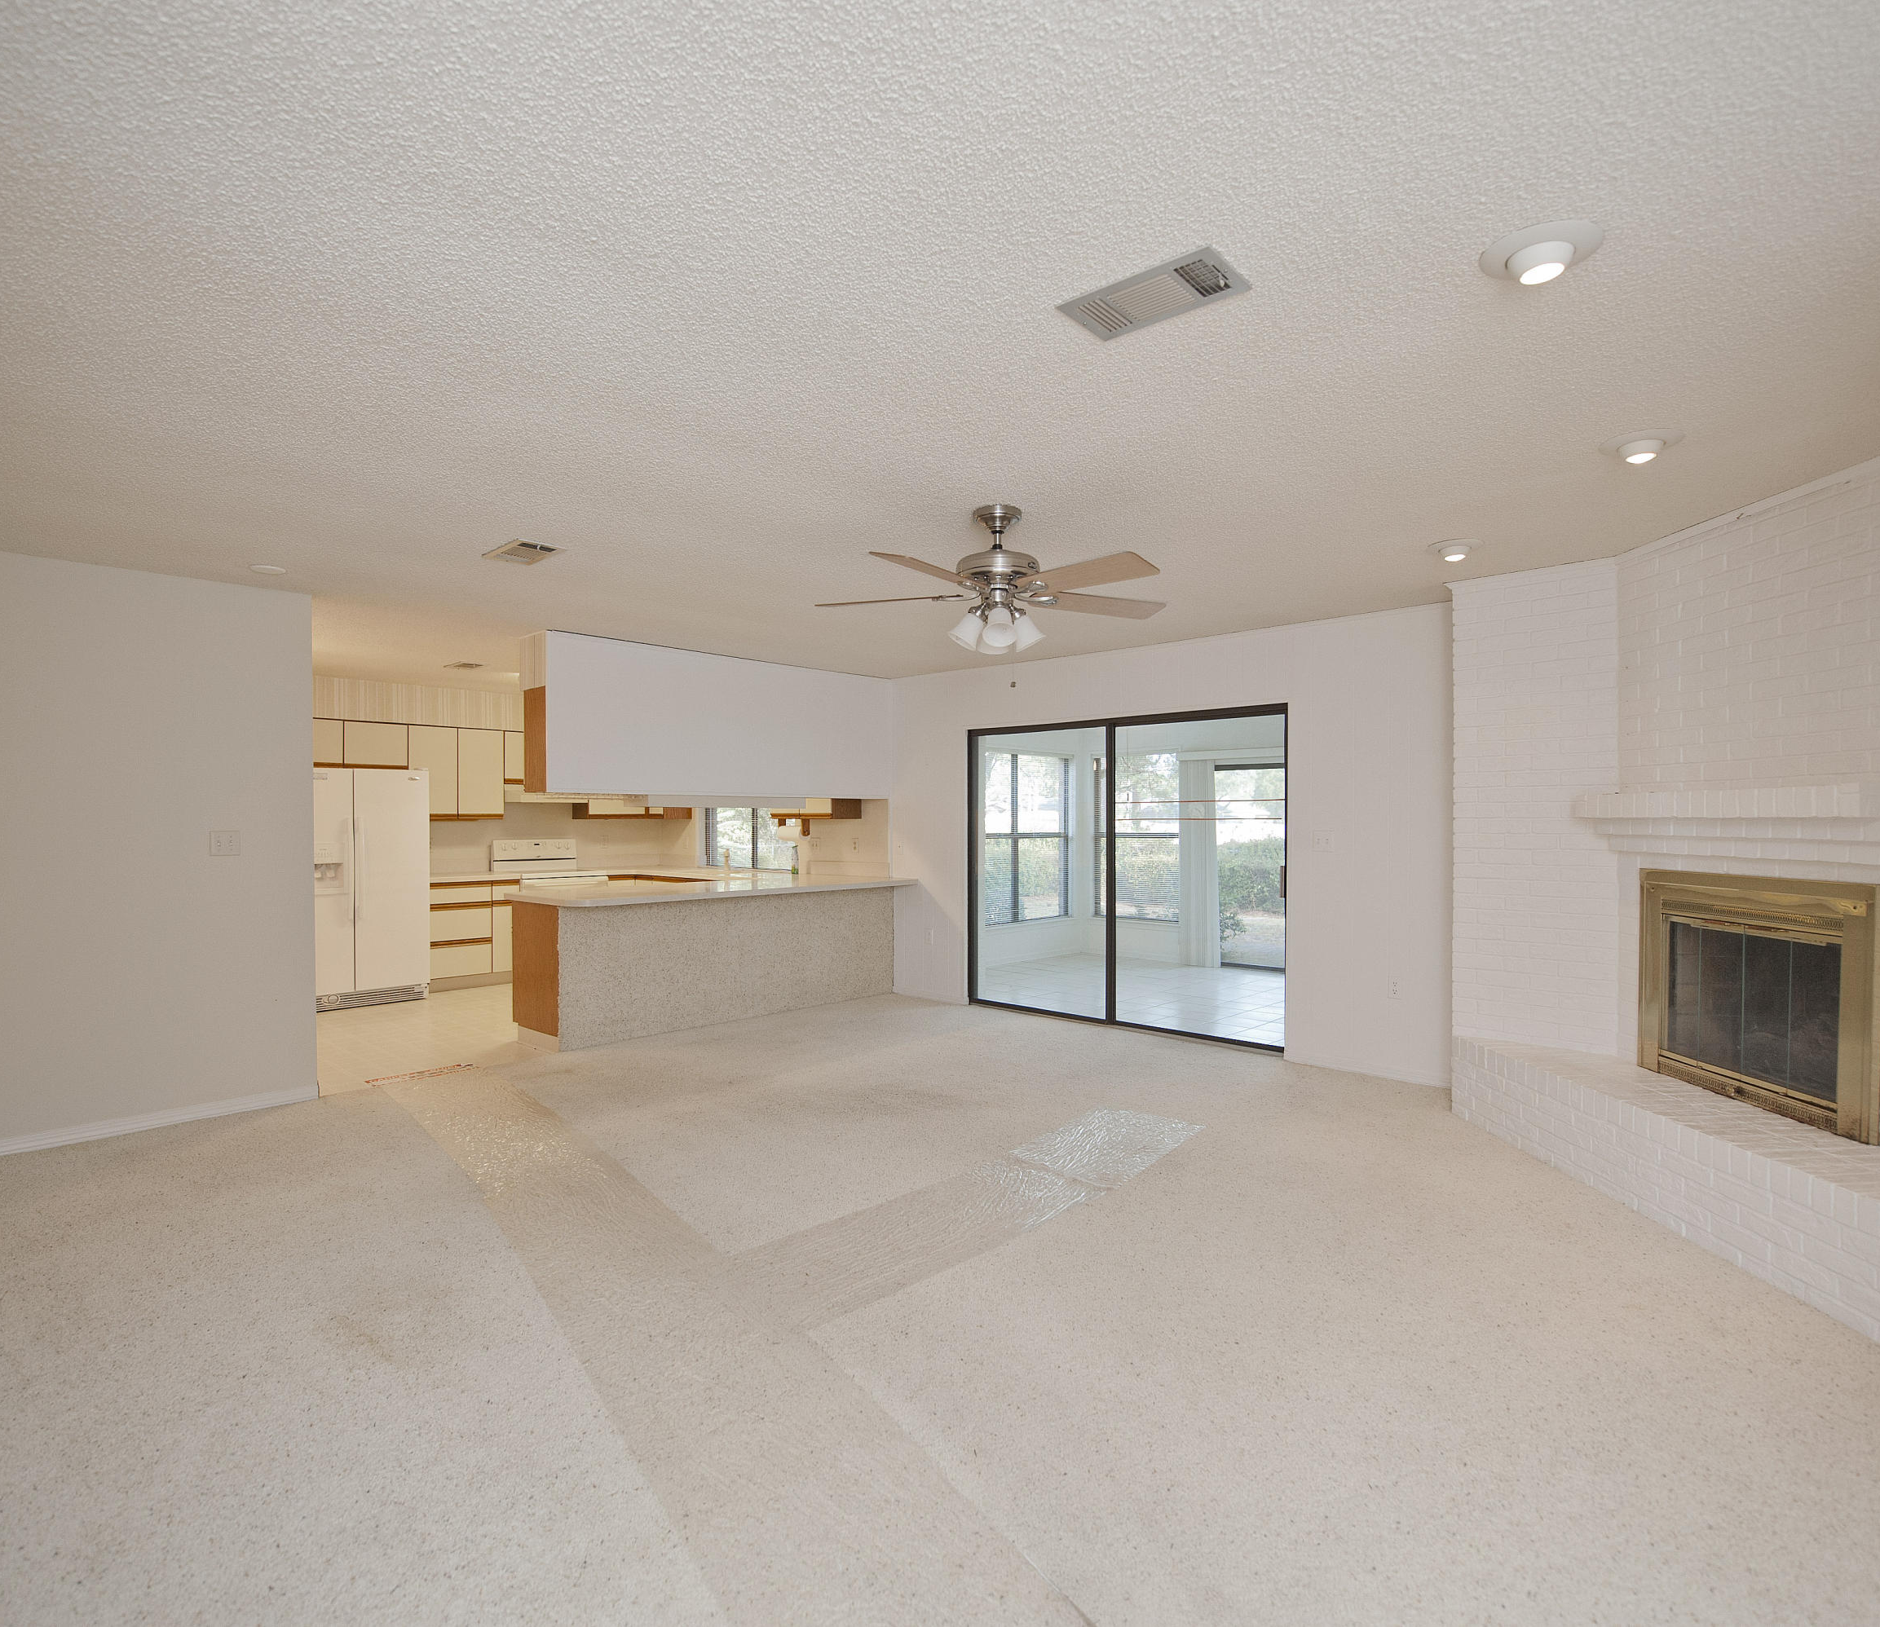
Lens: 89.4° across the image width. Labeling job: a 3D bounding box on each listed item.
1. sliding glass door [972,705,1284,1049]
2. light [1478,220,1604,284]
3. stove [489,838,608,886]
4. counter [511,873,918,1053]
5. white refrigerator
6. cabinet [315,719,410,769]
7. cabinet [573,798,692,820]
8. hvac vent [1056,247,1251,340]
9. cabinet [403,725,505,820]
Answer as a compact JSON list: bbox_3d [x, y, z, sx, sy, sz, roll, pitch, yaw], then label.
[{"bbox_3d":[1.112,0.372,6.127,2.287,2.010,0.120,0,0,41],"label":"sliding glass door"},{"bbox_3d":[1.163,-1.061,1.836,0.205,0.060,0.205,0,0,44],"label":"light"},{"bbox_3d":[-3.444,0.802,8.399,0.680,1.160,0.760,0,0,44],"label":"stove"},{"bbox_3d":[-1.455,0.929,6.521,0.880,0.905,2.620,0,0,45],"label":"counter"},{"bbox_3d":[-4.397,0.526,7.046,0.800,1.720,0.905,0,0,44],"label":"white refrigerator"},{"bbox_3d":[-4.670,-0.521,7.362,0.330,0.365,0.914,0,0,44],"label":"cabinet"},{"bbox_3d":[-2.956,-0.332,9.139,0.370,0.737,1.010,0,0,44],"label":"cabinet"},{"bbox_3d":[0.450,-1.077,2.003,0.346,0.020,0.198,0,0,40],"label":"hvac vent"},{"bbox_3d":[-4.095,-0.330,7.968,0.330,0.752,0.756,0,0,44],"label":"cabinet"}]

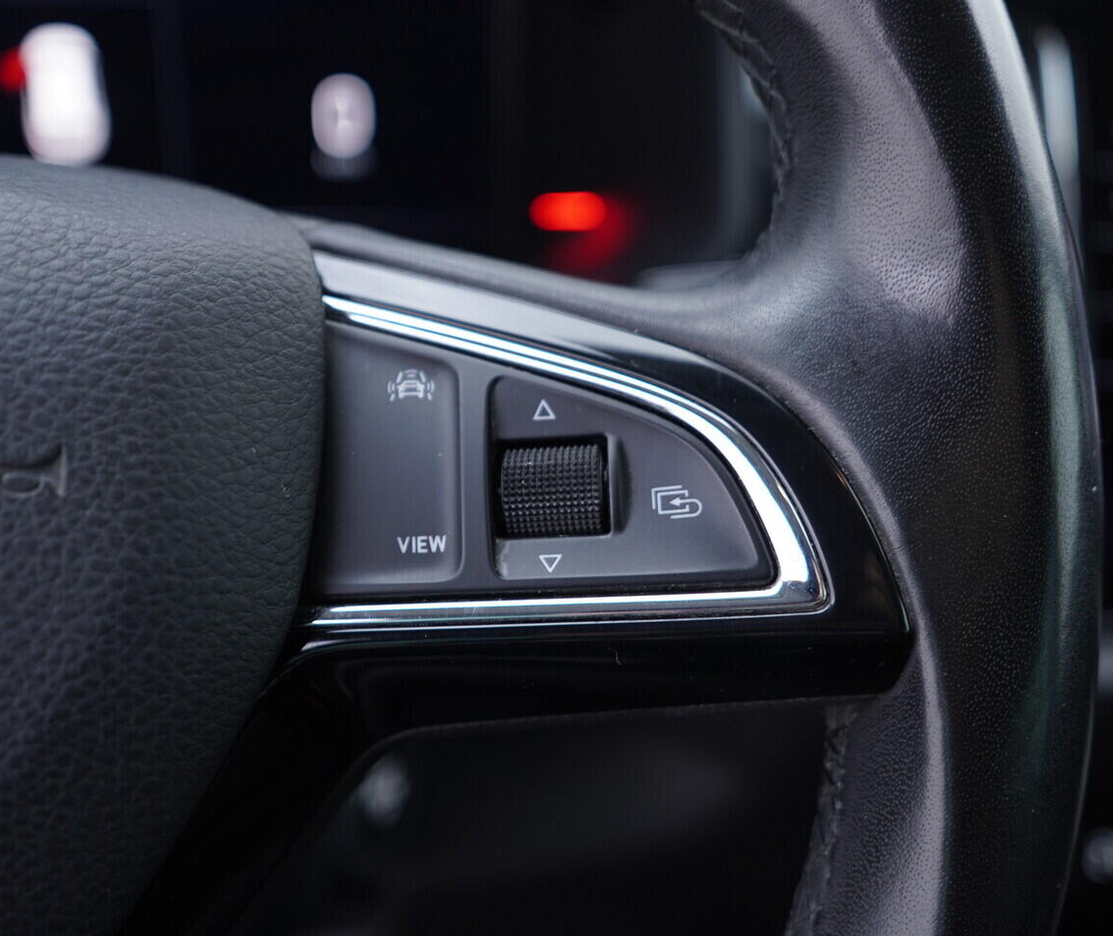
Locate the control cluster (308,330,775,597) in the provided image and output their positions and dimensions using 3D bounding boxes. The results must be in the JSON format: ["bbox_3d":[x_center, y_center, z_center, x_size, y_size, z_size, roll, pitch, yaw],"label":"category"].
[{"bbox_3d":[-0.002,-0.001,0.188,0.061,0.035,0.013,-2,-2,6],"label":"control cluster"}]

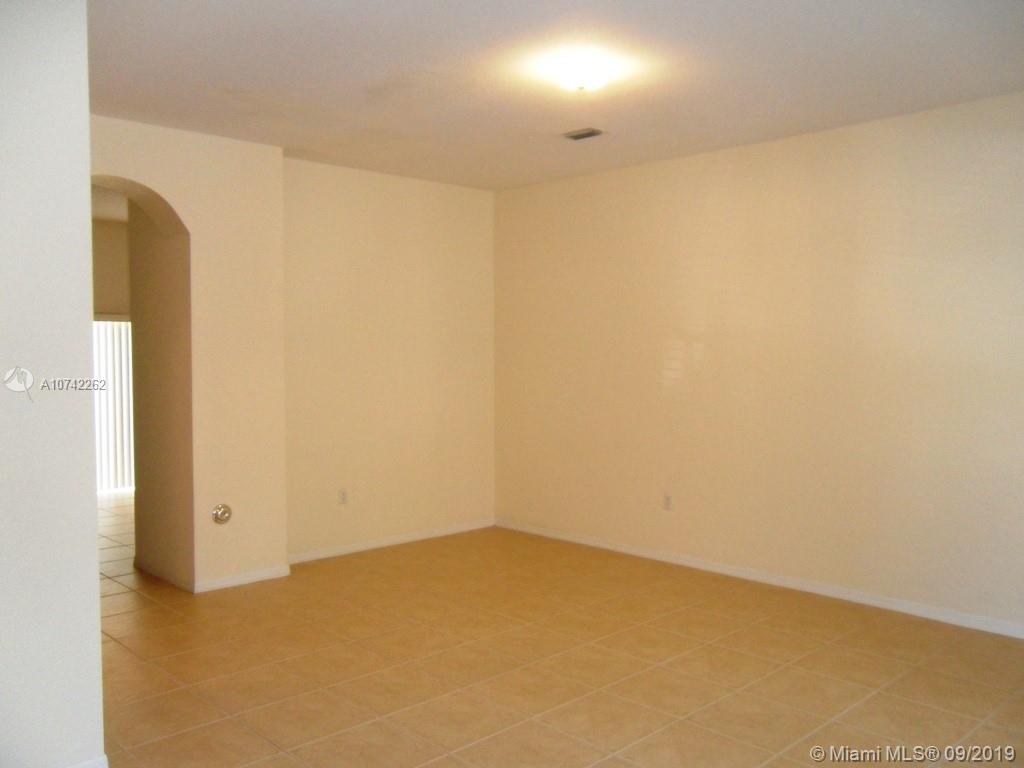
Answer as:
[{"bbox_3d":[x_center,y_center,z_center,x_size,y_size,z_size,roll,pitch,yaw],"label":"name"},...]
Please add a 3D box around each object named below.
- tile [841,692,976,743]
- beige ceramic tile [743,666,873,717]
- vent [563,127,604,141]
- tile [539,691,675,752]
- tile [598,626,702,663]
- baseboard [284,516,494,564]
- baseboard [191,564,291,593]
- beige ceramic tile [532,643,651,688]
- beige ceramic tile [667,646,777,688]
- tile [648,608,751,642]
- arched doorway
[{"bbox_3d":[1.658,1.402,3.437,0.443,0.012,0.443,-1,1,-44],"label":"tile"},{"bbox_3d":[1.349,1.400,3.770,0.444,0.010,0.444,-2,3,-44],"label":"beige ceramic tile"},{"bbox_3d":[0.461,-1.610,5.335,0.165,0.025,0.260,-2,3,-44],"label":"vent"},{"bbox_3d":[0.396,1.412,3.470,0.444,0.010,0.444,-2,3,-44],"label":"tile"},{"bbox_3d":[0.733,1.390,4.408,0.443,0.012,0.443,-1,1,-44],"label":"tile"},{"bbox_3d":[-0.940,1.256,6.651,2.123,0.077,0.015,-2,3,-43],"label":"baseboard"},{"bbox_3d":[-1.844,1.335,5.704,0.695,0.083,0.015,-1,1,-44],"label":"baseboard"},{"bbox_3d":[0.410,1.397,4.099,0.443,0.012,0.443,-1,1,-44],"label":"beige ceramic tile"},{"bbox_3d":[1.042,1.394,4.084,0.443,0.012,0.443,-1,1,-44],"label":"beige ceramic tile"},{"bbox_3d":[1.049,1.366,4.723,0.444,0.010,0.444,-2,3,-44],"label":"tile"},{"bbox_3d":[-2.452,0.057,5.047,0.904,2.589,0.280,-2,3,-44],"label":"arched doorway"}]

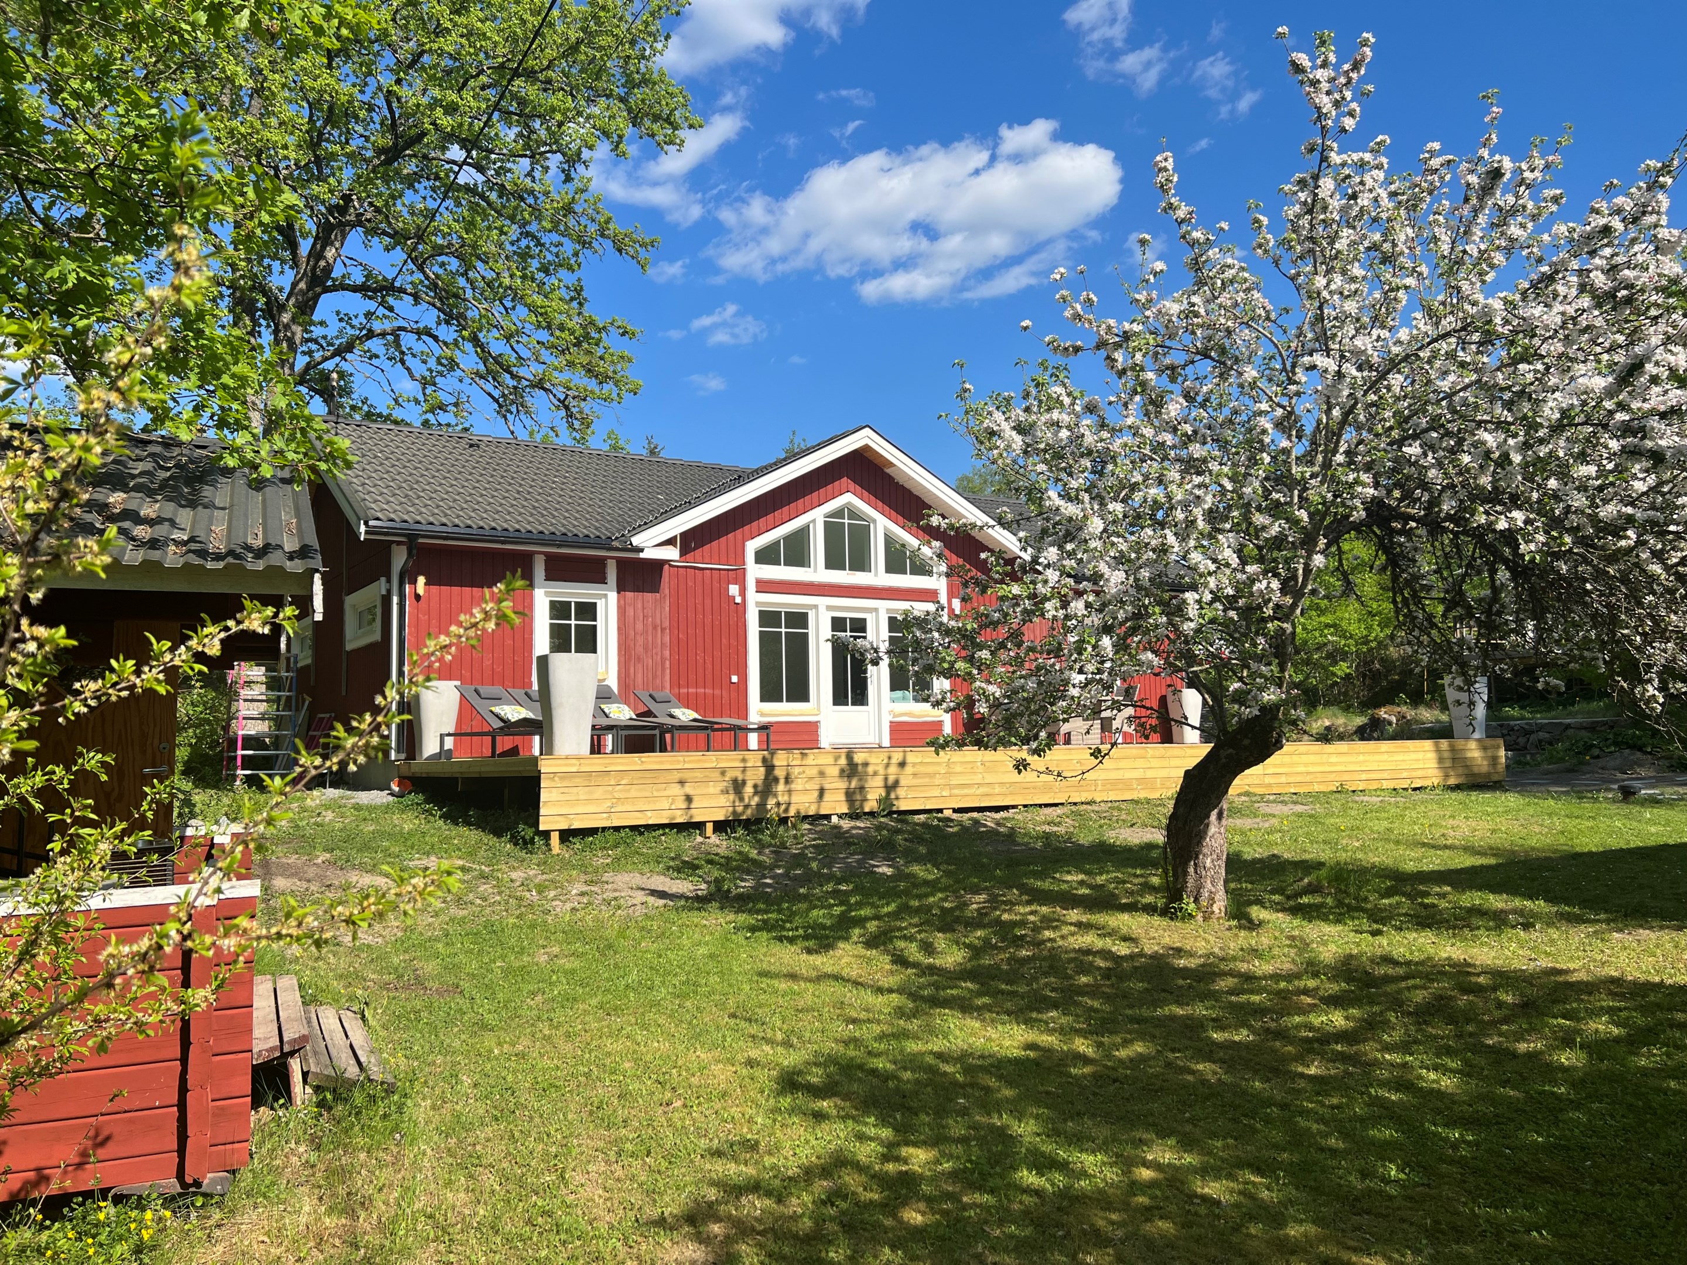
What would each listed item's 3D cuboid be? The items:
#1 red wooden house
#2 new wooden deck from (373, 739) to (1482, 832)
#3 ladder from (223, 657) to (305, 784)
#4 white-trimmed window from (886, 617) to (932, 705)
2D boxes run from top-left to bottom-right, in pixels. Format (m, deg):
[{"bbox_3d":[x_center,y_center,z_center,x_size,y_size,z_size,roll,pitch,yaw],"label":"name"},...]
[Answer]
[{"bbox_3d":[-1.599,-0.229,22.901,15.500,5.500,8.000,3,-7,-34],"label":"red wooden house"},{"bbox_3d":[2.646,2.032,18.275,16.400,0.700,4.950,3,-7,-34],"label":"new wooden deck"},{"bbox_3d":[-8.707,1.360,18.895,0.720,1.840,1.600,3,-7,-34],"label":"ladder"},{"bbox_3d":[1.103,0.431,20.480,0.970,1.450,0.100,3,-7,-34],"label":"white-trimmed window"}]

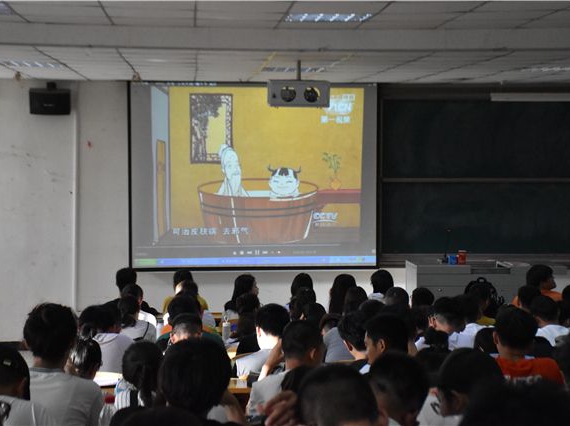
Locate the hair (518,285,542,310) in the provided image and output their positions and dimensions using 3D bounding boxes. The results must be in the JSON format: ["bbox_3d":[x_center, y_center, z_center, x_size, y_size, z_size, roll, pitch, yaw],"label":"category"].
[{"bbox_3d":[1.861,0.640,10.100,0.178,0.205,0.210,-1,4,-15],"label":"hair"}]

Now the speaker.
[{"bbox_3d":[-2.604,-1.244,14.800,0.450,0.260,0.270,0,12,-10],"label":"speaker"}]

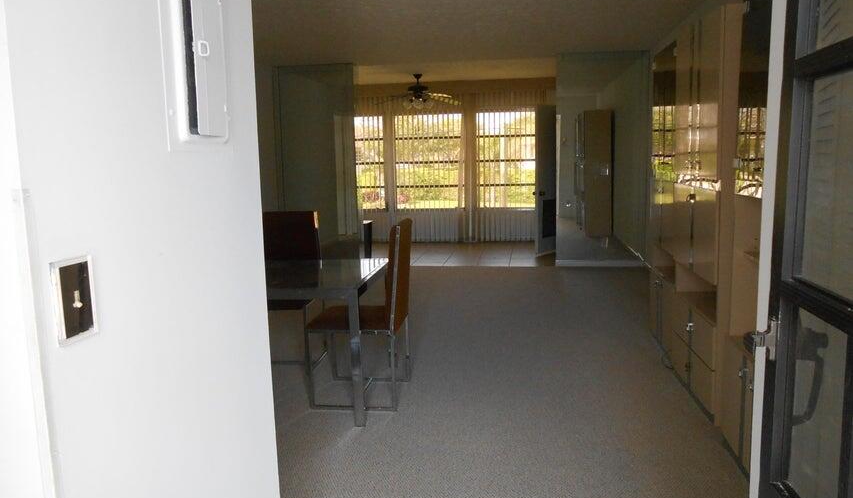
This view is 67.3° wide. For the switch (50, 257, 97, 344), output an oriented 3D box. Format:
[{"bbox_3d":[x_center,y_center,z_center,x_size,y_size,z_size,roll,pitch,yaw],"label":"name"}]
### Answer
[{"bbox_3d":[-0.553,0.081,1.027,0.013,0.131,0.090,0,8,8],"label":"switch"}]

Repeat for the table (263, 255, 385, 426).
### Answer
[{"bbox_3d":[-1.037,0.478,3.751,1.580,0.698,1.022,0,8,8],"label":"table"}]

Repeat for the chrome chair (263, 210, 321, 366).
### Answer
[{"bbox_3d":[-0.991,0.254,4.360,0.508,0.982,0.495,0,8,8],"label":"chrome chair"}]

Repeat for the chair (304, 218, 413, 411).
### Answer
[{"bbox_3d":[-0.351,0.341,3.581,0.527,0.983,0.510,0,8,8],"label":"chair"}]

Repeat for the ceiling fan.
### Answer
[{"bbox_3d":[-0.110,-2.223,9.054,1.270,0.475,1.270,0,8,8],"label":"ceiling fan"}]

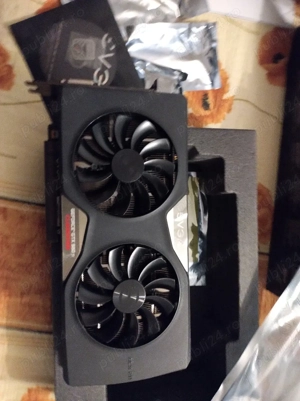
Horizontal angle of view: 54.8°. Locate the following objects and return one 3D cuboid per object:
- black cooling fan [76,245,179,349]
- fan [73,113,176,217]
[{"bbox_3d":[-0.018,0.084,0.253,0.088,0.021,0.088,-1,91,-10],"label":"black cooling fan"},{"bbox_3d":[-0.019,-0.030,0.250,0.088,0.021,0.088,-1,91,-10],"label":"fan"}]

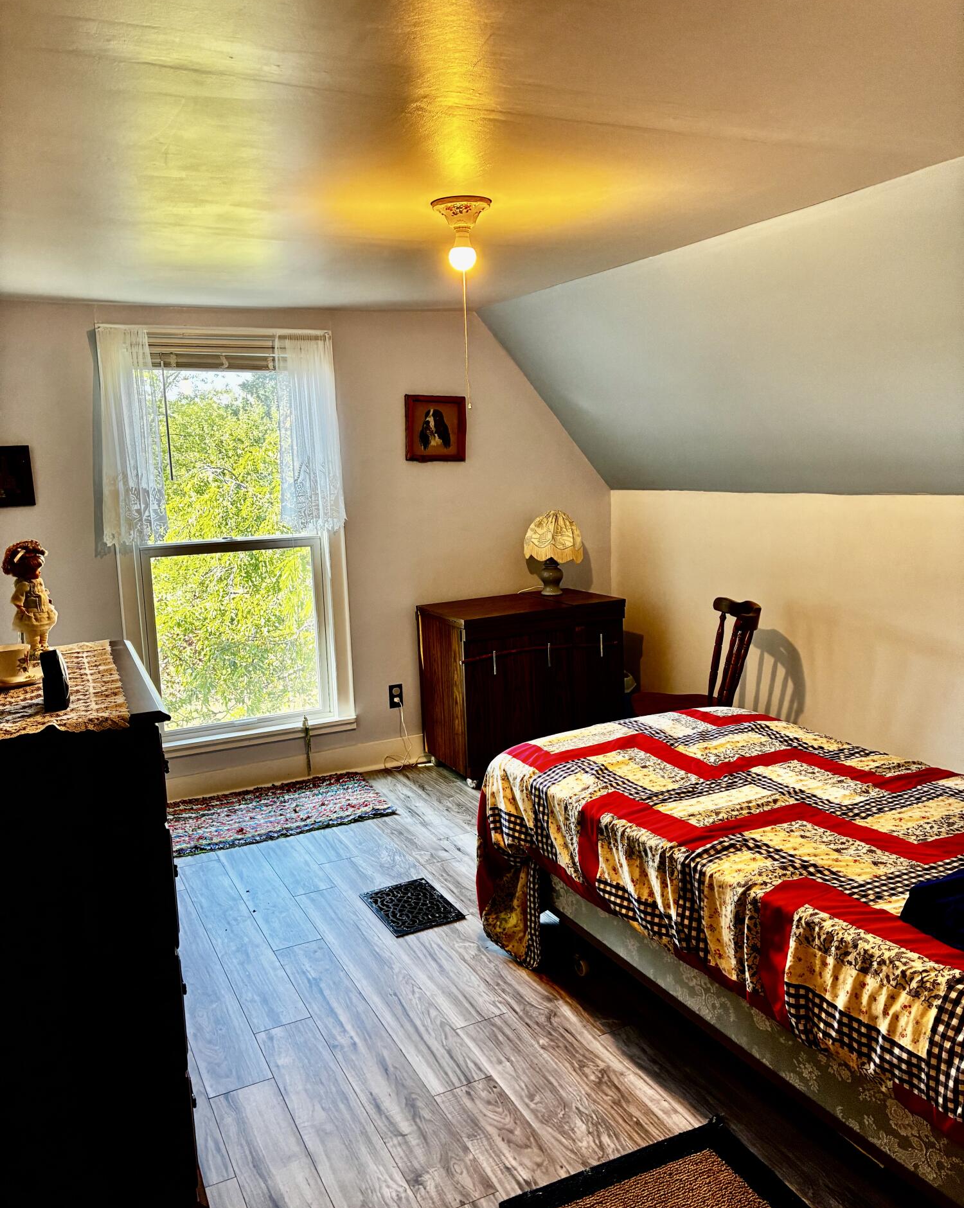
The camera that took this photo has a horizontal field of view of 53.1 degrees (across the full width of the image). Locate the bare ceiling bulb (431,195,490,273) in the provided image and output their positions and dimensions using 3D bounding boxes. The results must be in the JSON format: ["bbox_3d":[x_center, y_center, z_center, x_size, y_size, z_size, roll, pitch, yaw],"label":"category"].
[{"bbox_3d":[-0.052,-0.987,2.591,0.160,0.176,0.160,-2,9,0],"label":"bare ceiling bulb"}]

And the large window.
[{"bbox_3d":[-1.077,-0.268,4.252,1.006,1.845,0.120,-6,10,-25],"label":"large window"}]

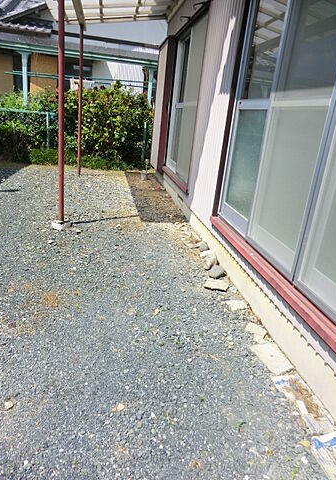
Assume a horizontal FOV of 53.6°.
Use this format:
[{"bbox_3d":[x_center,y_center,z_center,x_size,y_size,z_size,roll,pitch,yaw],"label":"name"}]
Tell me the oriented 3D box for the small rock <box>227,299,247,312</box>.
[{"bbox_3d":[0.488,0.470,2.405,0.157,0.035,0.131,2,21,-12],"label":"small rock"}]

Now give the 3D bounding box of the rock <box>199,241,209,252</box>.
[{"bbox_3d":[0.371,0.068,3.384,0.095,0.080,0.130,2,21,-12],"label":"rock"}]

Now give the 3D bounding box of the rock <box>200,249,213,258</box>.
[{"bbox_3d":[0.379,0.138,3.230,0.112,0.055,0.132,2,21,-12],"label":"rock"}]

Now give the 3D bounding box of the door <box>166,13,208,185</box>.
[{"bbox_3d":[0.205,-1.825,4.592,0.100,1.870,1.600,2,21,-12],"label":"door"}]

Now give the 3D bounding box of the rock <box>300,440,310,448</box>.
[{"bbox_3d":[0.584,0.867,1.413,0.038,0.016,0.032,2,21,-12],"label":"rock"}]

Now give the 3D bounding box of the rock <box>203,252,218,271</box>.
[{"bbox_3d":[0.386,0.193,2.977,0.115,0.120,0.170,2,21,-12],"label":"rock"}]

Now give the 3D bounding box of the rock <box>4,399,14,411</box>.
[{"bbox_3d":[-0.683,0.715,1.436,0.035,0.025,0.047,2,21,-12],"label":"rock"}]

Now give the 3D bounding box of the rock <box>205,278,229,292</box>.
[{"bbox_3d":[0.387,0.360,2.642,0.175,0.055,0.160,2,21,-12],"label":"rock"}]

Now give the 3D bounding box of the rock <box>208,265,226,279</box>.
[{"bbox_3d":[0.425,0.272,2.823,0.141,0.100,0.151,2,21,-12],"label":"rock"}]

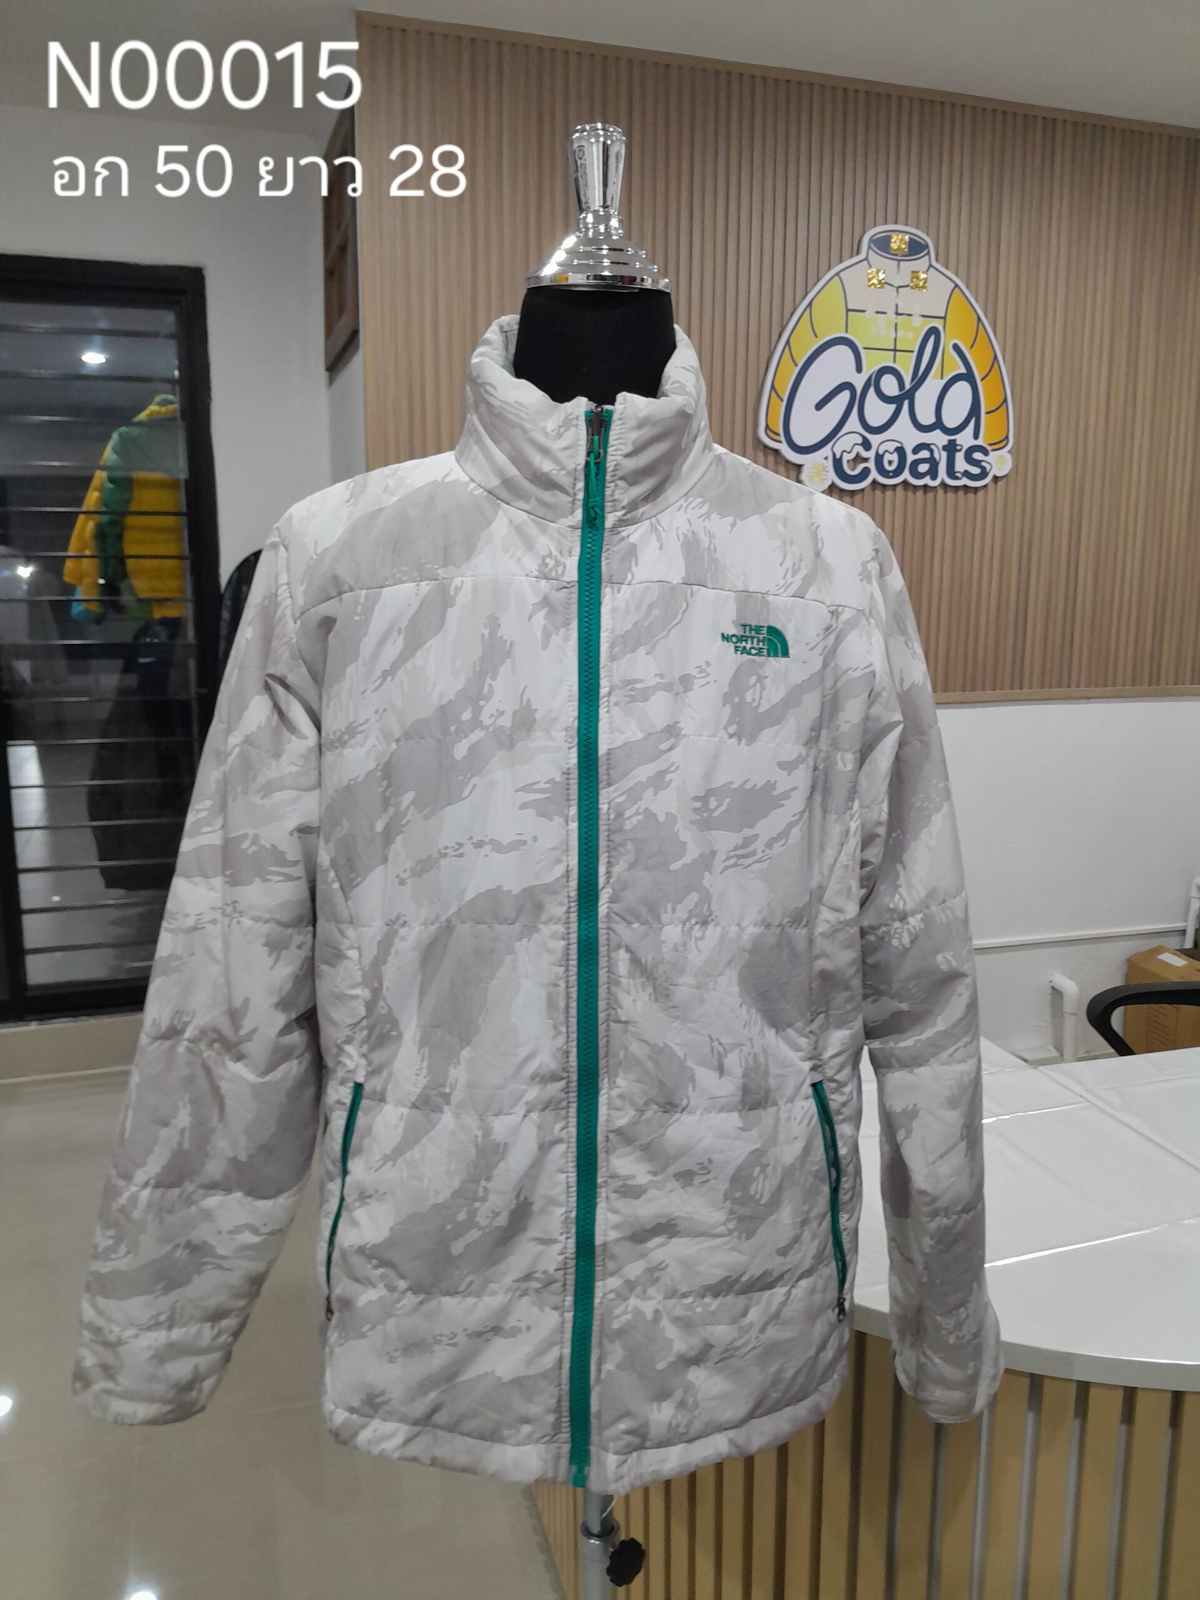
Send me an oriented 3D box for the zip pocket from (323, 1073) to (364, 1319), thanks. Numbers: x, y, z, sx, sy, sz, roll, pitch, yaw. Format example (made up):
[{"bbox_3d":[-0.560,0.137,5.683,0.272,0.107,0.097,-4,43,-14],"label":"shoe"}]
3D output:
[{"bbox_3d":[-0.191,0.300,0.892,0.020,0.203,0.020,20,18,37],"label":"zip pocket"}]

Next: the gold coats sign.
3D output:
[{"bbox_3d":[0.707,-1.059,2.908,0.696,0.614,0.030,-3,10,-16],"label":"gold coats sign"}]

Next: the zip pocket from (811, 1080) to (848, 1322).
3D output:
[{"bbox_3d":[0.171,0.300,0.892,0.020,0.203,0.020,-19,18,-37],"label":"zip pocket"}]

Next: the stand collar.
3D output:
[{"bbox_3d":[-0.010,-0.257,0.808,0.171,0.153,0.170,-1,10,-6],"label":"stand collar"}]

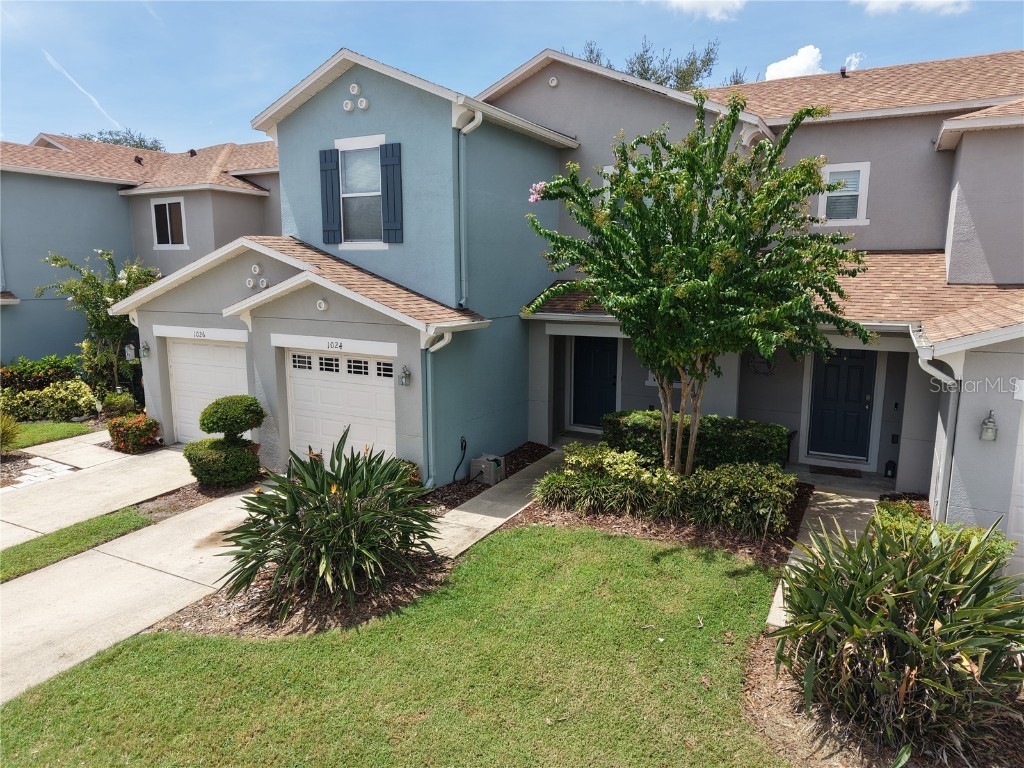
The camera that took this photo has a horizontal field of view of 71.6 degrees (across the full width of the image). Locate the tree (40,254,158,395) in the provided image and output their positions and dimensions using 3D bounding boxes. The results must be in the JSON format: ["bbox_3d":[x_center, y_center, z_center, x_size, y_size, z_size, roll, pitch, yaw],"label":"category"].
[{"bbox_3d":[-10.533,-1.552,18.303,3.200,3.800,3.000,5,11,27],"label":"tree"}]

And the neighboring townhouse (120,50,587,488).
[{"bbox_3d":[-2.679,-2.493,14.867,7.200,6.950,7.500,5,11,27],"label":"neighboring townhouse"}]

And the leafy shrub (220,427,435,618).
[{"bbox_3d":[-1.965,1.402,7.772,2.200,1.660,2.150,0,10,0],"label":"leafy shrub"}]

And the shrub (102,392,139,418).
[{"bbox_3d":[-9.012,0.458,16.315,0.760,0.580,0.740,5,11,27],"label":"shrub"}]

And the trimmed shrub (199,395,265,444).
[{"bbox_3d":[-4.589,0.569,11.624,1.020,0.790,1.020,5,11,27],"label":"trimmed shrub"}]

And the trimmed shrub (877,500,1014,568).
[{"bbox_3d":[4.819,1.847,8.007,1.400,0.760,1.900,5,11,27],"label":"trimmed shrub"}]

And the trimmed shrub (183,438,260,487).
[{"bbox_3d":[-4.740,1.249,11.623,1.200,0.680,1.180,5,11,27],"label":"trimmed shrub"}]

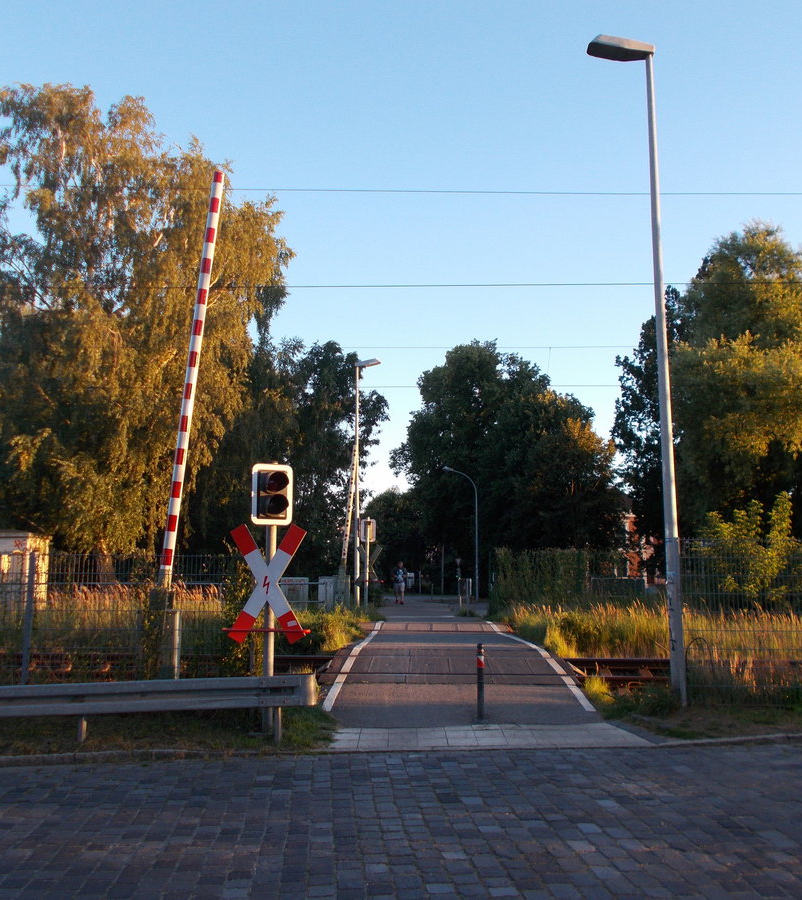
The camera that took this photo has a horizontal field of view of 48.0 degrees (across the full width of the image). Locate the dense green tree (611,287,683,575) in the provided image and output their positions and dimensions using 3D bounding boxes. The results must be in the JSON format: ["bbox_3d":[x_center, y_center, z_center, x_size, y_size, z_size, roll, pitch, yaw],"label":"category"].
[{"bbox_3d":[13.234,-0.479,46.519,4.873,16.497,4.873,0,-8,0],"label":"dense green tree"}]

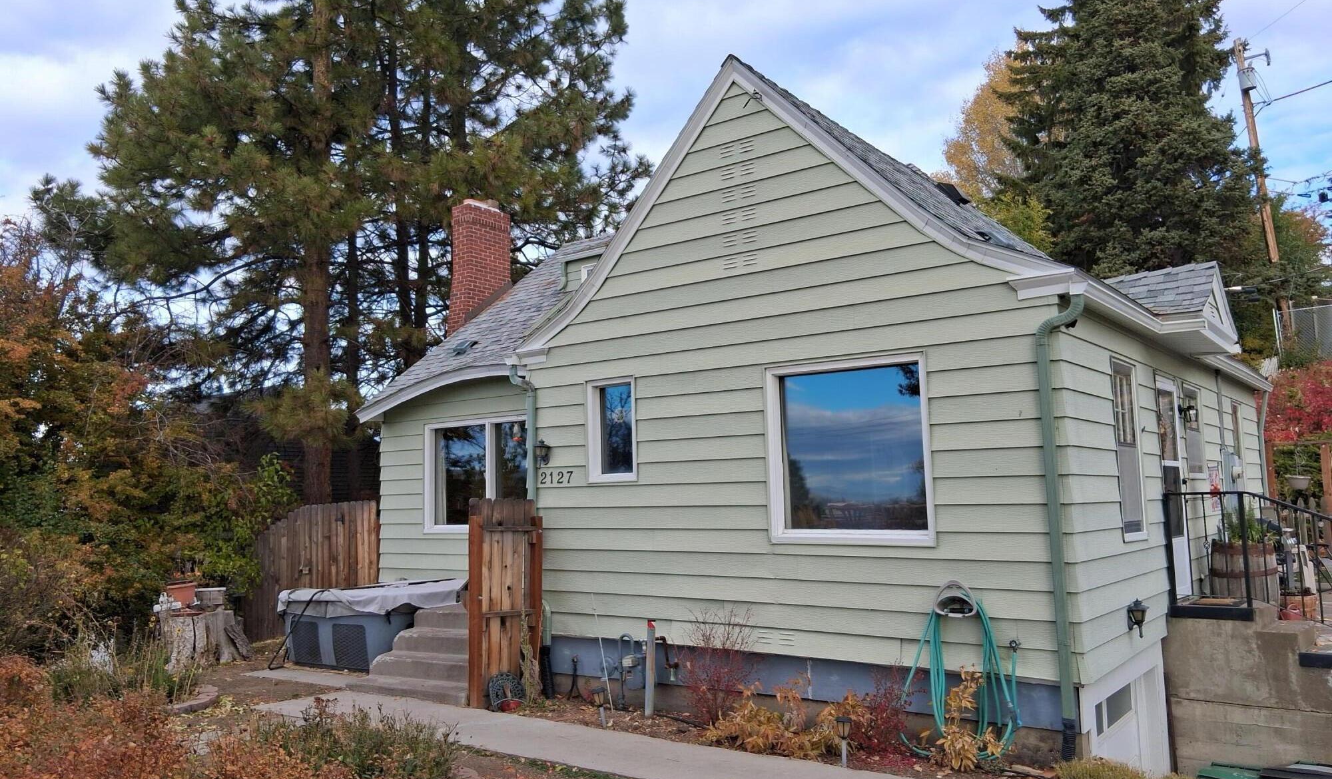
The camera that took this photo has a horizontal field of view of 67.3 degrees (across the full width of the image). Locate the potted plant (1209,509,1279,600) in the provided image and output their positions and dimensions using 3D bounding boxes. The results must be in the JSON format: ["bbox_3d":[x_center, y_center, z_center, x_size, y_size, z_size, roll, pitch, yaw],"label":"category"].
[{"bbox_3d":[6.020,1.859,10.398,0.650,1.235,0.650,-6,-8,37],"label":"potted plant"}]

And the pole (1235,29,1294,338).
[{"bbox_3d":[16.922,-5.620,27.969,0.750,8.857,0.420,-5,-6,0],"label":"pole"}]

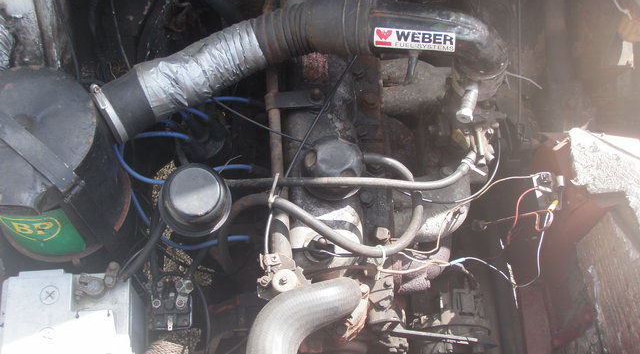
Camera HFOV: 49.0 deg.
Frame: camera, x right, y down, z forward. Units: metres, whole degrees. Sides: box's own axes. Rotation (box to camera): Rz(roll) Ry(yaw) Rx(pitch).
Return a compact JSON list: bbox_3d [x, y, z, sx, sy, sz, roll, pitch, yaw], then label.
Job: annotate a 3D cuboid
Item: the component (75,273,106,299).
[{"bbox_3d":[-0.304,0.146,0.930,0.042,0.022,0.034,-2,67,-4],"label":"component"}]

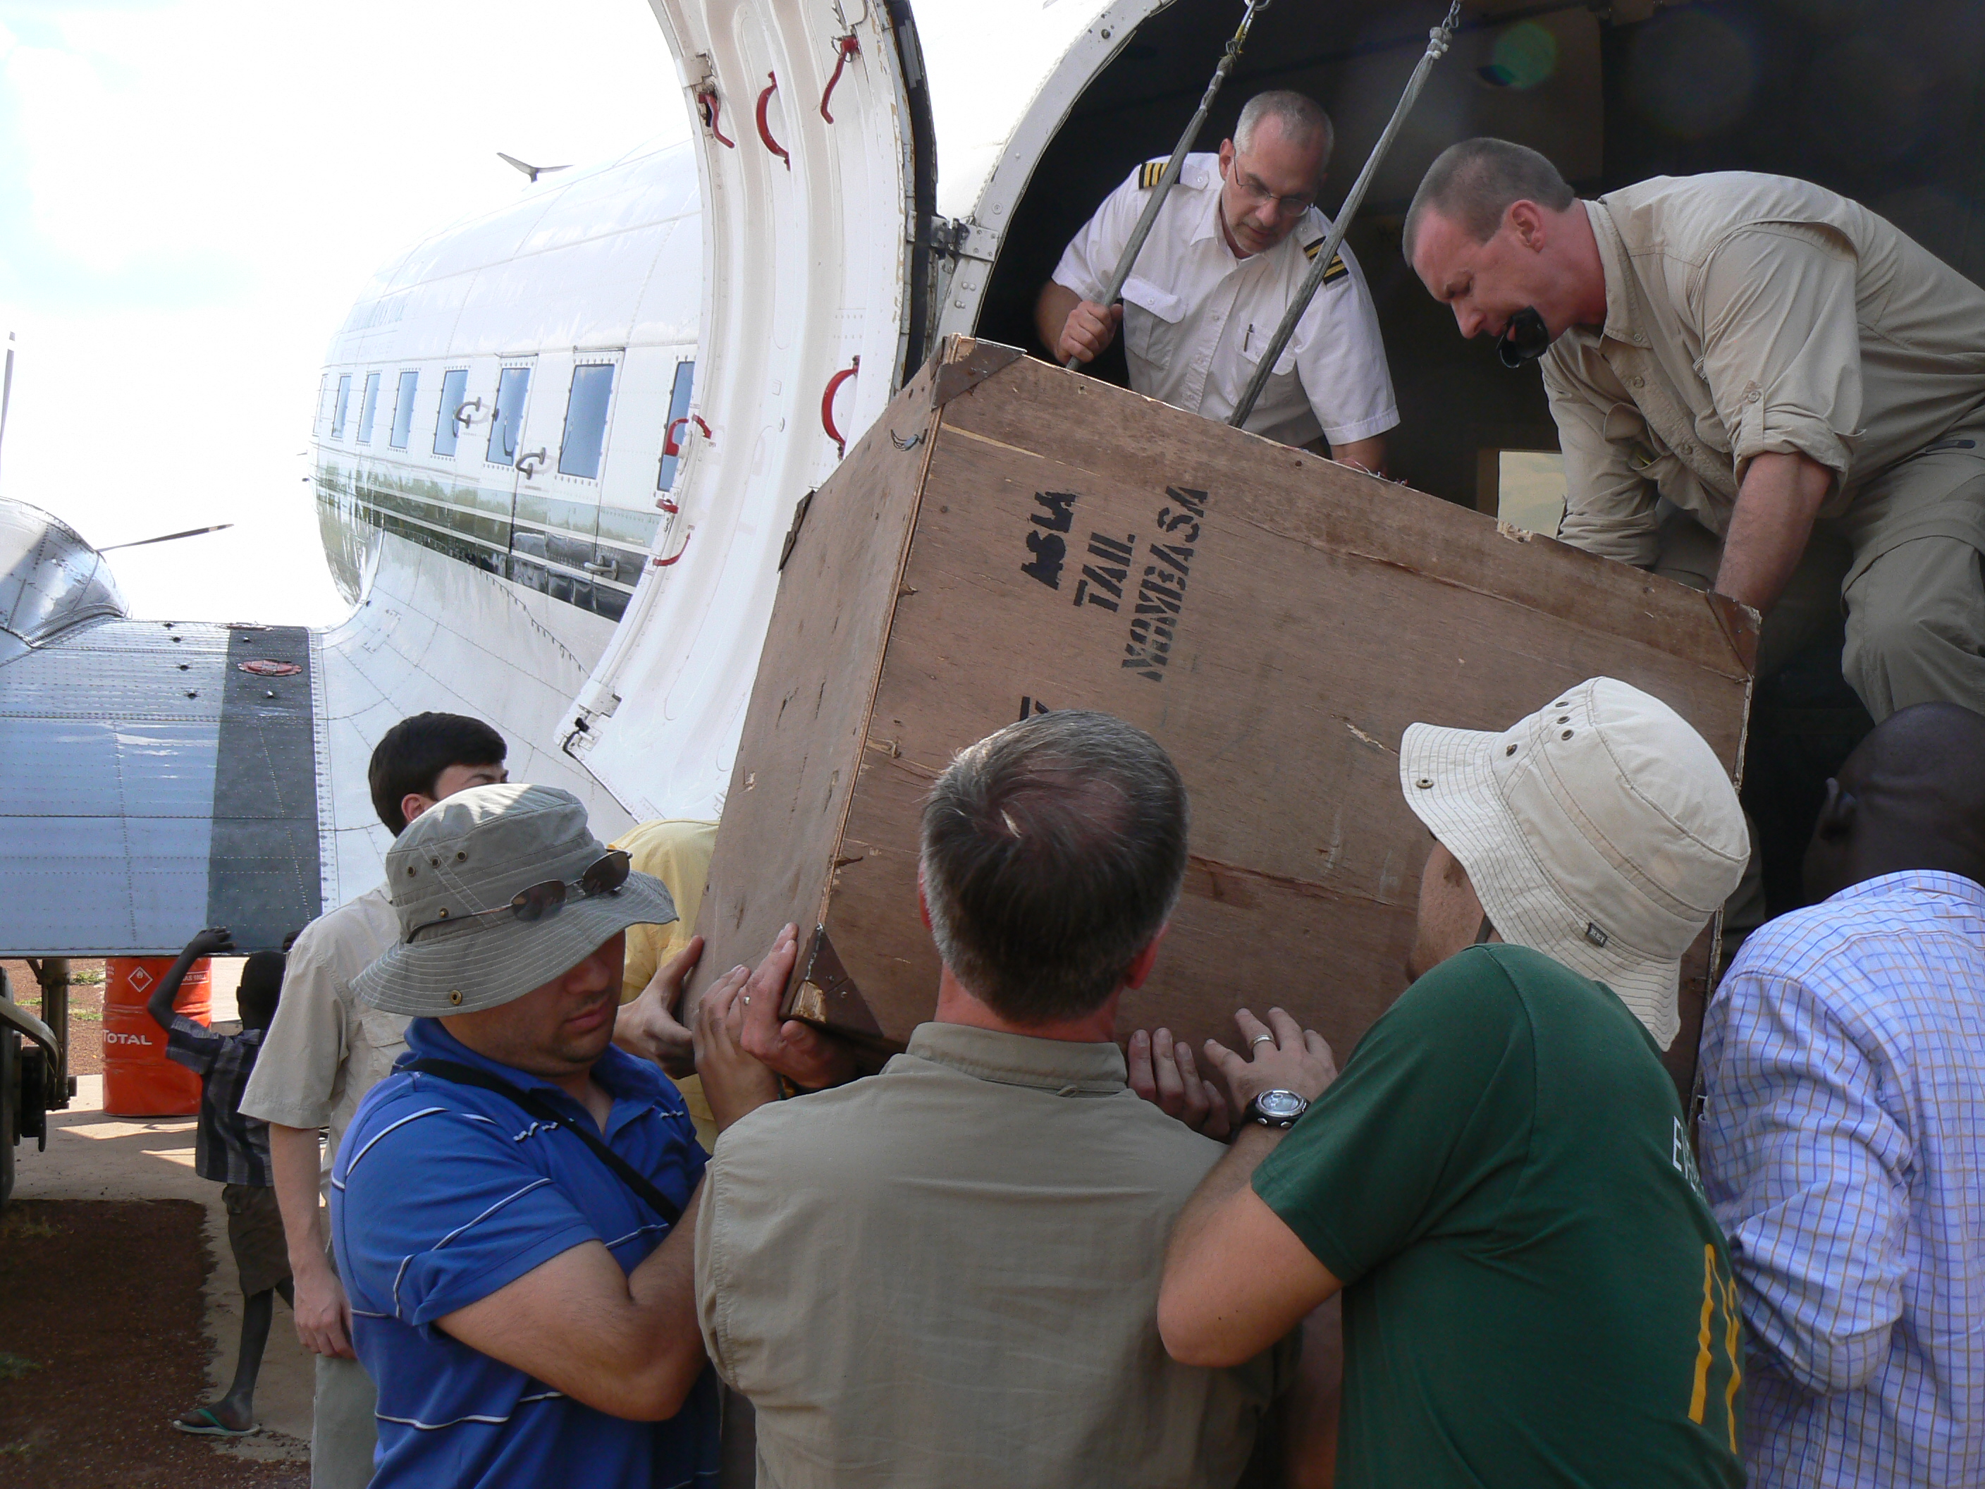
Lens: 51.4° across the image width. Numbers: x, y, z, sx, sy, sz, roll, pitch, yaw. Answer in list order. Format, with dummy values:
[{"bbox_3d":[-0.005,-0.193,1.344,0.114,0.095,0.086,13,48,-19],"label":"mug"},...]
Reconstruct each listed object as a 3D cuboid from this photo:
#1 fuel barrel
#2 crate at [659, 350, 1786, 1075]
[{"bbox_3d":[-4.792,1.663,11.850,0.590,0.885,0.590,1,-2,-22],"label":"fuel barrel"},{"bbox_3d":[0.214,0.090,2.155,0.877,0.622,0.566,16,-14,-16],"label":"crate"}]

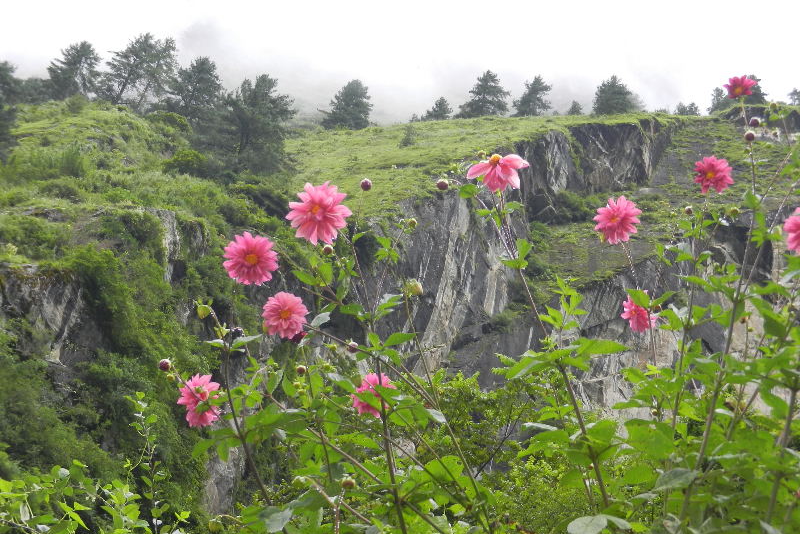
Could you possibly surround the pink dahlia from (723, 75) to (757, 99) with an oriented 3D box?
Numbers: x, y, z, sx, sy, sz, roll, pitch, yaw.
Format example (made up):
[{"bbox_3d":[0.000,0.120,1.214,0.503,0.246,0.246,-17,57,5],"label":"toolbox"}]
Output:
[{"bbox_3d":[0.704,-0.371,3.250,0.068,0.062,0.050,-1,-27,6],"label":"pink dahlia"}]

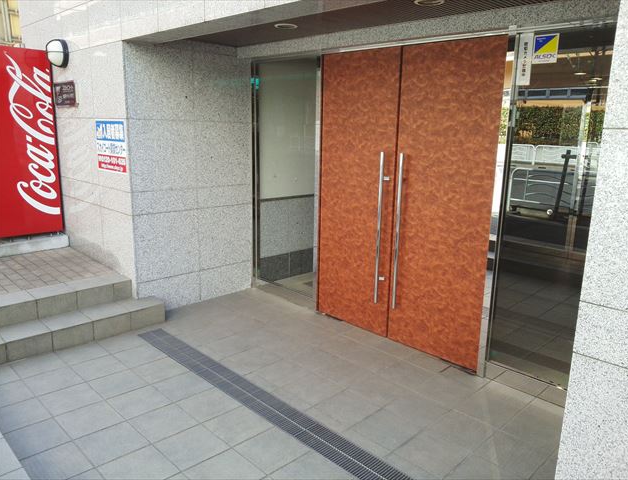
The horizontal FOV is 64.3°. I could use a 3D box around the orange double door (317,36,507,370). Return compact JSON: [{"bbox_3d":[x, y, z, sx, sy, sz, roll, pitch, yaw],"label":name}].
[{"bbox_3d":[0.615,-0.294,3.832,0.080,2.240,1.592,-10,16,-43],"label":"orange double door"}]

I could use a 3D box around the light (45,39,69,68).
[{"bbox_3d":[-2.490,-1.799,4.814,0.155,0.260,0.255,-10,16,-43],"label":"light"}]

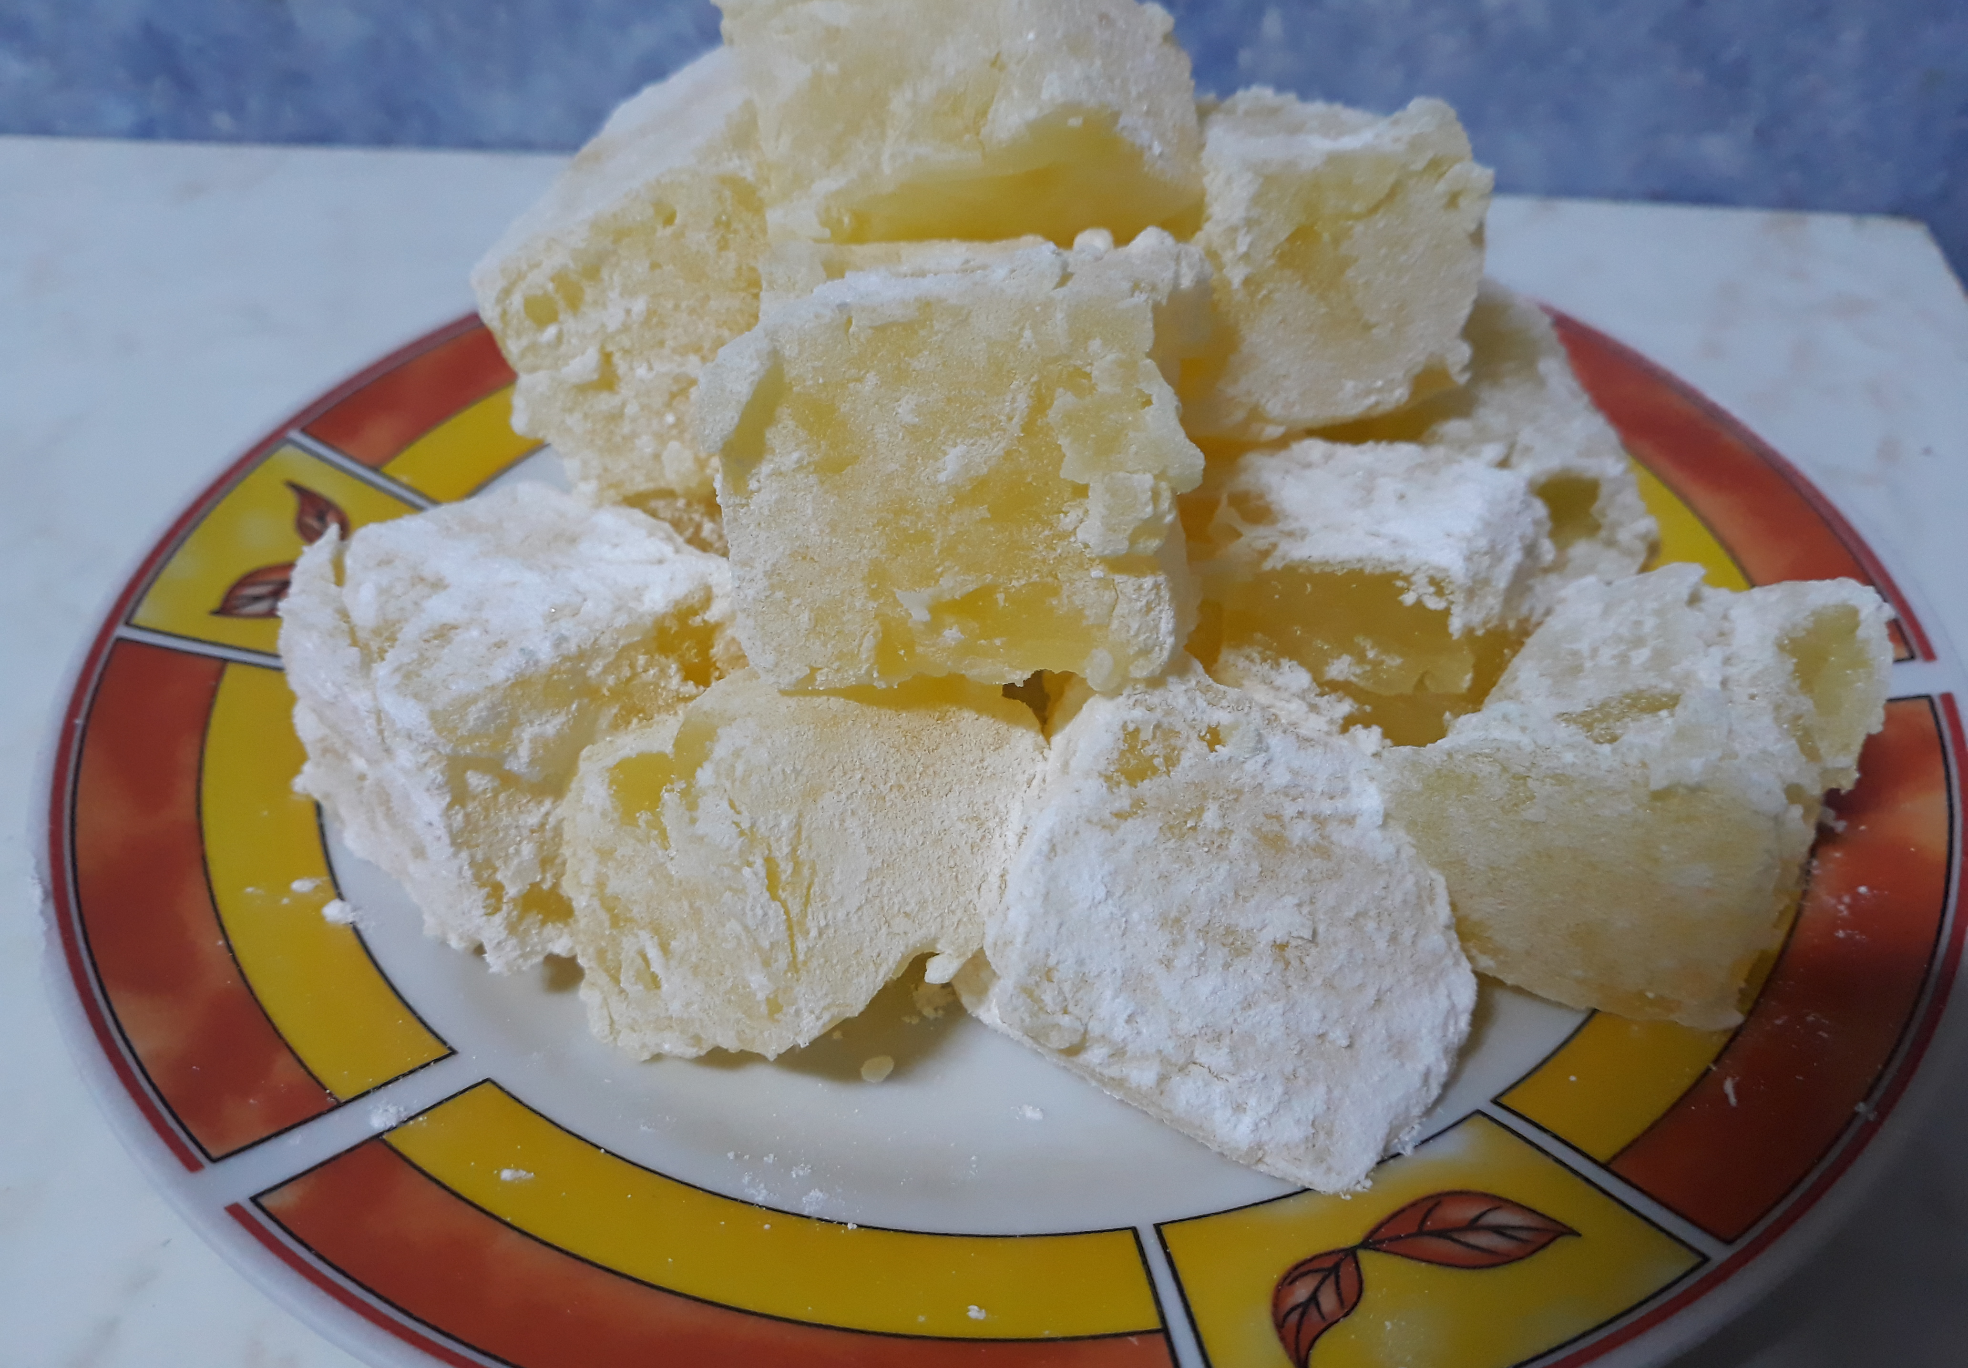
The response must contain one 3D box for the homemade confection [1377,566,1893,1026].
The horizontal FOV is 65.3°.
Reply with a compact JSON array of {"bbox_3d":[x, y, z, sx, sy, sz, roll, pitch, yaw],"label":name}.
[{"bbox_3d":[0.066,0.010,0.154,0.033,0.028,0.040,10,34,38],"label":"homemade confection"}]

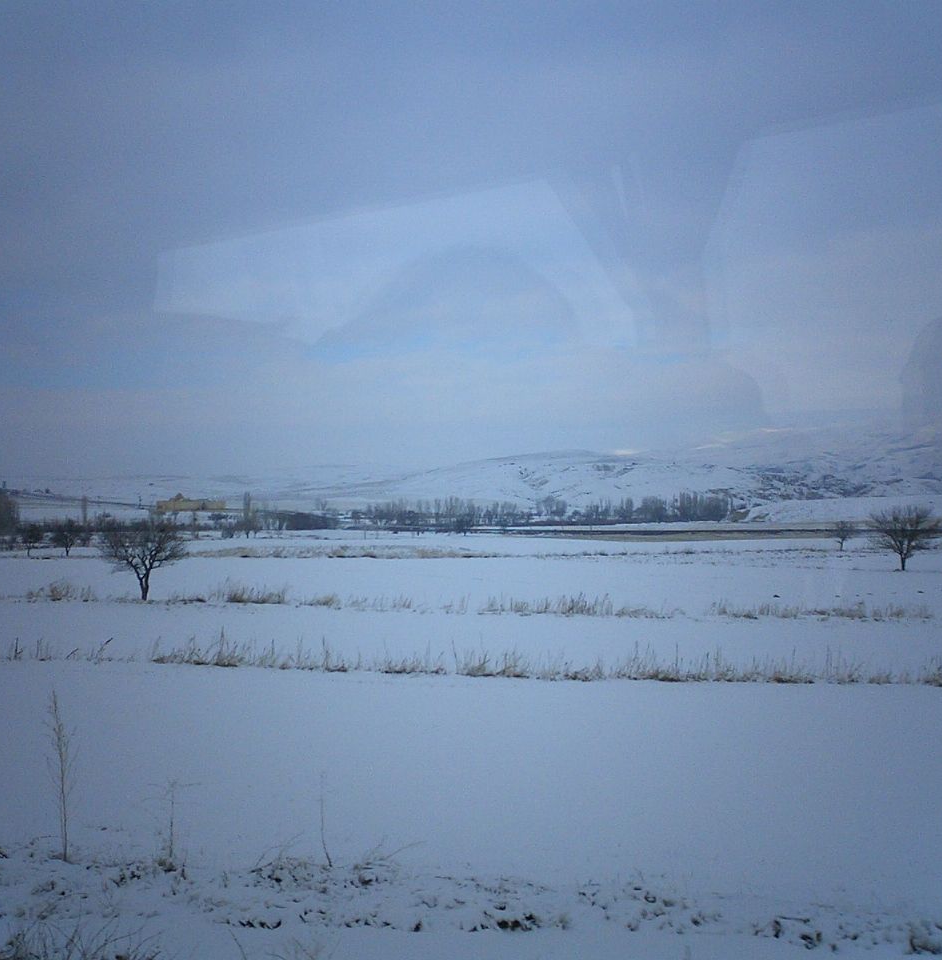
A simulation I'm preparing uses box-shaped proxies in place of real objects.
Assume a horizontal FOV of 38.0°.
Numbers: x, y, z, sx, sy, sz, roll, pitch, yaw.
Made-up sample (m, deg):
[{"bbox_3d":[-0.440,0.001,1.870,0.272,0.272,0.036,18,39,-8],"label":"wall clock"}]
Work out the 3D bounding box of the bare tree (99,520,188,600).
[{"bbox_3d":[-16.995,4.177,71.000,4.400,4.150,4.200,0,-1,-13],"label":"bare tree"}]

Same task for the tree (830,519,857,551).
[{"bbox_3d":[40.838,5.975,150.000,3.000,3.500,2.900,0,-1,15],"label":"tree"}]

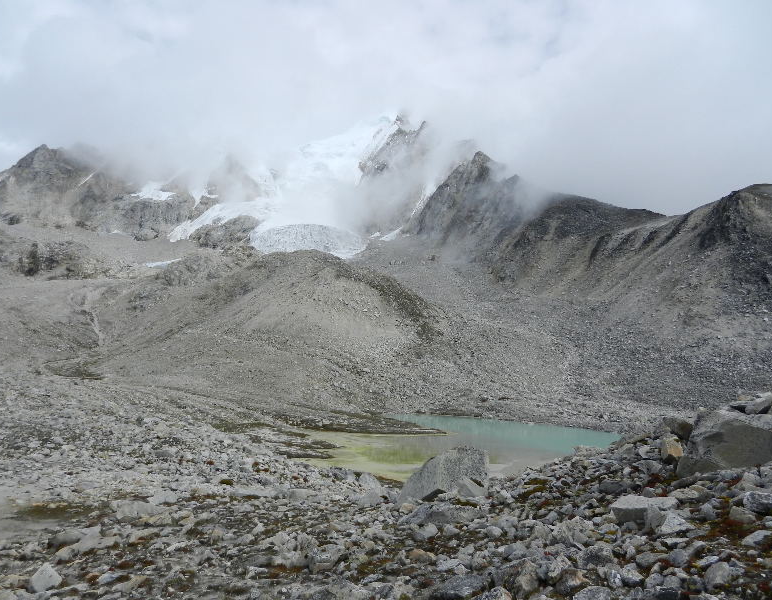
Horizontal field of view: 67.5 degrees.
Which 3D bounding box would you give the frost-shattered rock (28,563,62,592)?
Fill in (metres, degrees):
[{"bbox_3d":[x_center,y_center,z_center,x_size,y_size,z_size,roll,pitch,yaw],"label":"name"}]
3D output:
[{"bbox_3d":[-3.605,2.930,6.100,0.320,0.260,0.250,0,-1,0],"label":"frost-shattered rock"}]

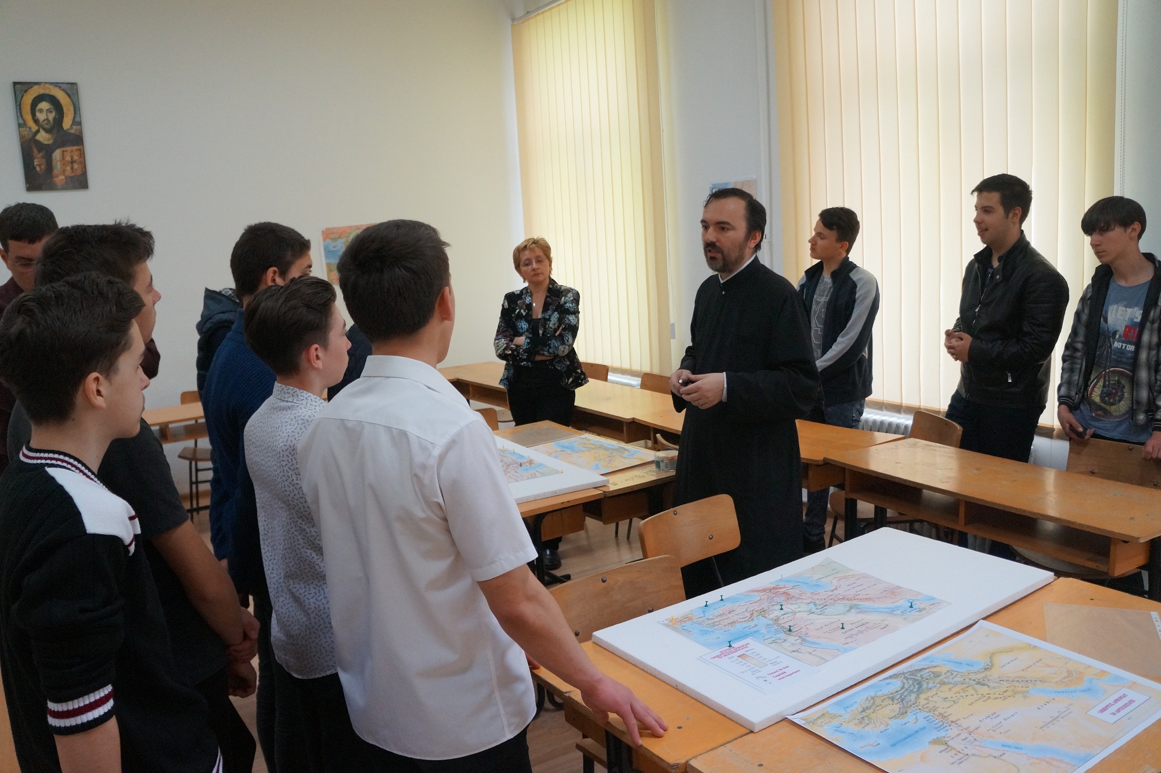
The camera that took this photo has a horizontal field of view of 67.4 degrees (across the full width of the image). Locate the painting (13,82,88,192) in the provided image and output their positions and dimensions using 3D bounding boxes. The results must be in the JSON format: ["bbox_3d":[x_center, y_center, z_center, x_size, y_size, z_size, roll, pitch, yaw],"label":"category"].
[{"bbox_3d":[-3.540,-1.673,5.828,0.363,0.698,0.025,-8,9,-29],"label":"painting"}]

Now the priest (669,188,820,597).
[{"bbox_3d":[0.539,0.231,2.864,0.540,1.726,0.400,3,10,41],"label":"priest"}]

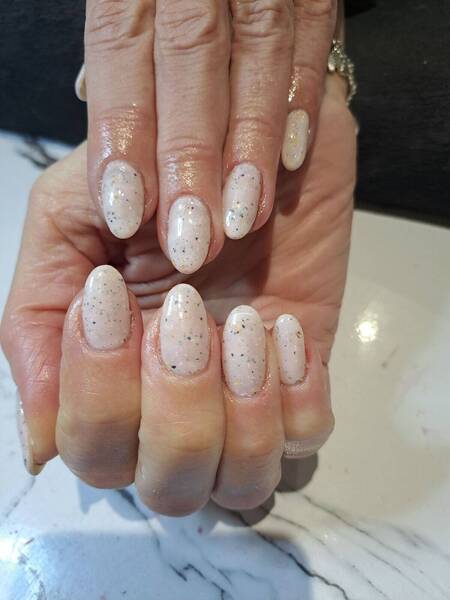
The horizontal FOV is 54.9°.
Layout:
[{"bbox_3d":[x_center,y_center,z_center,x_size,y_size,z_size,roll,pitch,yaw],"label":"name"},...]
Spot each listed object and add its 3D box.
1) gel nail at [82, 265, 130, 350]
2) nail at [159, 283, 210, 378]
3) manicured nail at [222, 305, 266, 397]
[{"bbox_3d":[-0.031,0.002,0.114,0.012,0.005,0.024,3,70,-8],"label":"gel nail"},{"bbox_3d":[-0.011,0.008,0.115,0.013,0.005,0.025,-2,70,-3],"label":"nail"},{"bbox_3d":[0.005,0.013,0.117,0.012,0.005,0.025,-4,70,2],"label":"manicured nail"}]

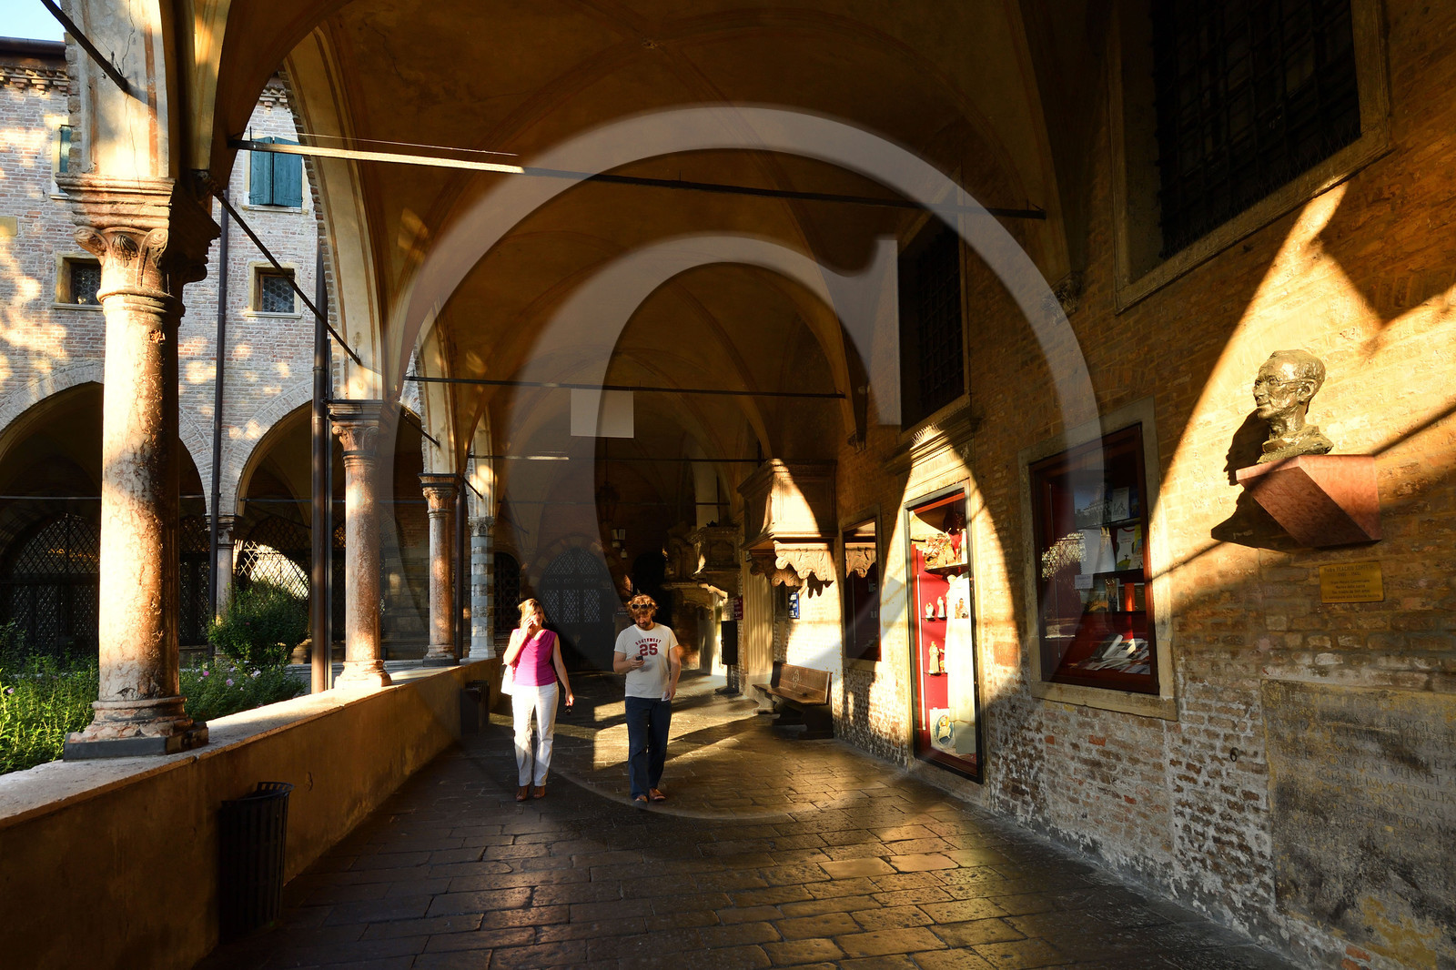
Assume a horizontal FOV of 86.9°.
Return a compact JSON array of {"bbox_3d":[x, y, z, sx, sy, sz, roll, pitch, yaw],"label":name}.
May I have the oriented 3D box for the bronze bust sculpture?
[{"bbox_3d":[2.221,-0.292,3.041,0.250,0.430,0.240,-1,-6,1],"label":"bronze bust sculpture"}]

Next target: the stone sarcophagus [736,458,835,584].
[{"bbox_3d":[0.738,0.561,9.784,0.820,1.420,1.800,0,-6,-11],"label":"stone sarcophagus"}]

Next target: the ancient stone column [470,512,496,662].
[{"bbox_3d":[-4.153,1.714,13.000,0.390,2.450,0.390,0,-6,-9],"label":"ancient stone column"}]

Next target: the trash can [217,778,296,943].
[{"bbox_3d":[-2.404,1.932,3.998,0.250,0.680,0.440,0,-6,-11],"label":"trash can"}]

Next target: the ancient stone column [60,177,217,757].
[{"bbox_3d":[-2.897,-0.057,3.796,0.490,2.720,0.490,0,-6,-11],"label":"ancient stone column"}]

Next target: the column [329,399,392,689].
[{"bbox_3d":[-3.253,0.503,6.820,0.400,2.520,0.400,0,-6,-9],"label":"column"}]

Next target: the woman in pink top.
[{"bbox_3d":[-1.582,1.748,6.420,0.570,1.650,0.370,1,-6,-13],"label":"woman in pink top"}]

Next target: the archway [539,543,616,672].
[{"bbox_3d":[-4.290,3.494,22.000,2.220,3.550,0.400,0,-6,-9],"label":"archway"}]

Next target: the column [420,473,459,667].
[{"bbox_3d":[-3.723,1.073,9.900,0.400,2.460,0.400,0,-6,-9],"label":"column"}]

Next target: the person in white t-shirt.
[{"bbox_3d":[-0.675,1.720,6.330,0.550,1.720,0.420,0,-6,-8],"label":"person in white t-shirt"}]

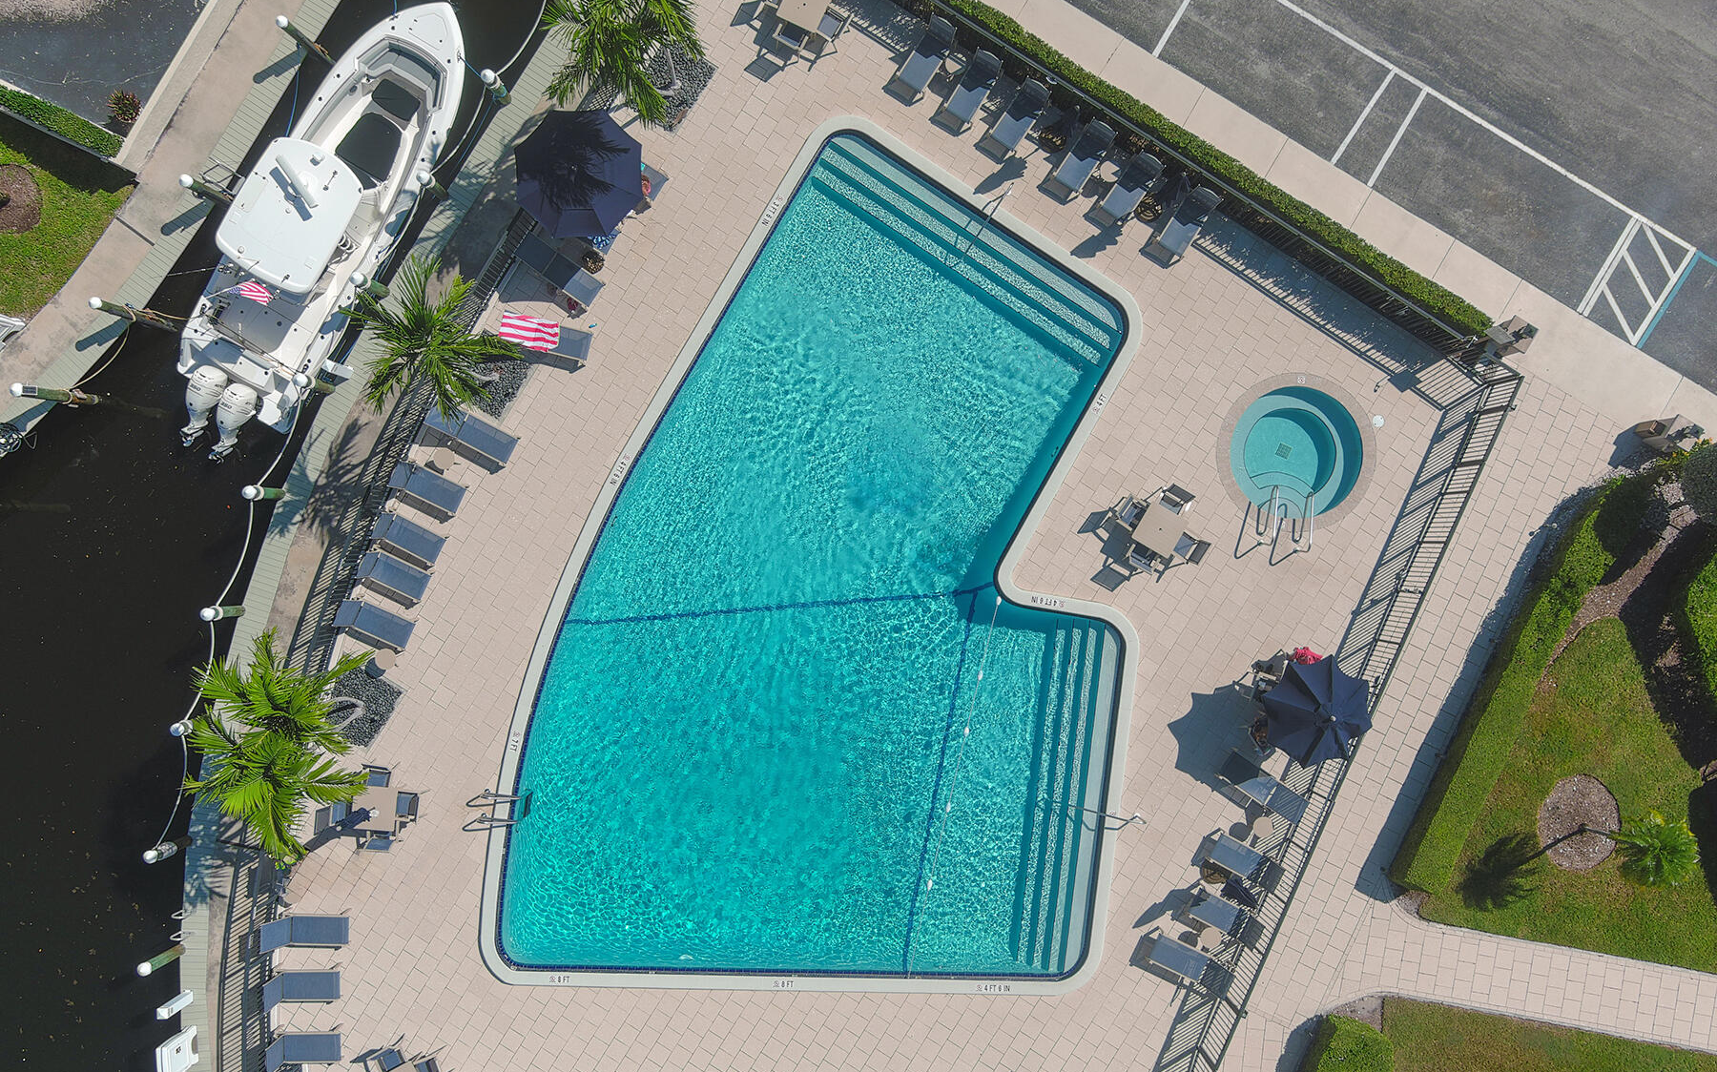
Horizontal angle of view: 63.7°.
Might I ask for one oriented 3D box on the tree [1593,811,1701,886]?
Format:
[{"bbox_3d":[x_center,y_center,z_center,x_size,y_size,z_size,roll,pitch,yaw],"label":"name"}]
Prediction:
[{"bbox_3d":[15.521,6.082,27.962,1.550,3.000,1.550,0,90,0],"label":"tree"}]

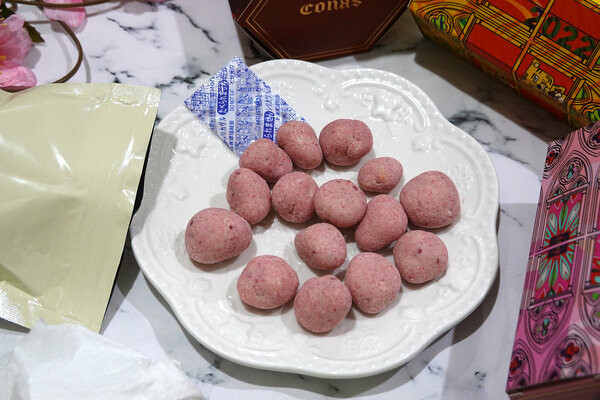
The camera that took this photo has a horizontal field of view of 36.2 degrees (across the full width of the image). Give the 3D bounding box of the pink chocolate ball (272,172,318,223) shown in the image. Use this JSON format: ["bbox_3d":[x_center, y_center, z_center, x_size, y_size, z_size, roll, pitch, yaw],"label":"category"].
[{"bbox_3d":[-0.002,-0.002,0.464,0.023,0.023,0.027,7,58,2],"label":"pink chocolate ball"}]

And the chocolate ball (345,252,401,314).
[{"bbox_3d":[0.035,0.039,0.439,0.025,0.025,0.029,-12,60,-10],"label":"chocolate ball"}]

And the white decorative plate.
[{"bbox_3d":[0.009,0.006,0.471,0.190,0.021,0.190,1,58,-2],"label":"white decorative plate"}]

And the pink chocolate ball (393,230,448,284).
[{"bbox_3d":[0.059,0.028,0.448,0.026,0.024,0.026,4,58,0],"label":"pink chocolate ball"}]

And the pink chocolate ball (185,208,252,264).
[{"bbox_3d":[-0.041,0.017,0.448,0.032,0.027,0.026,-11,59,-10],"label":"pink chocolate ball"}]

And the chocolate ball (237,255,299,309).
[{"bbox_3d":[-0.016,0.039,0.436,0.029,0.025,0.025,5,58,0],"label":"chocolate ball"}]

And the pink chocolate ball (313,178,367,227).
[{"bbox_3d":[0.021,0.002,0.463,0.026,0.023,0.024,1,58,-2],"label":"pink chocolate ball"}]

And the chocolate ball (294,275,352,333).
[{"bbox_3d":[0.011,0.048,0.432,0.026,0.024,0.027,1,58,-2],"label":"chocolate ball"}]

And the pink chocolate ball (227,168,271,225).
[{"bbox_3d":[-0.026,-0.002,0.463,0.020,0.023,0.030,-19,61,-14],"label":"pink chocolate ball"}]

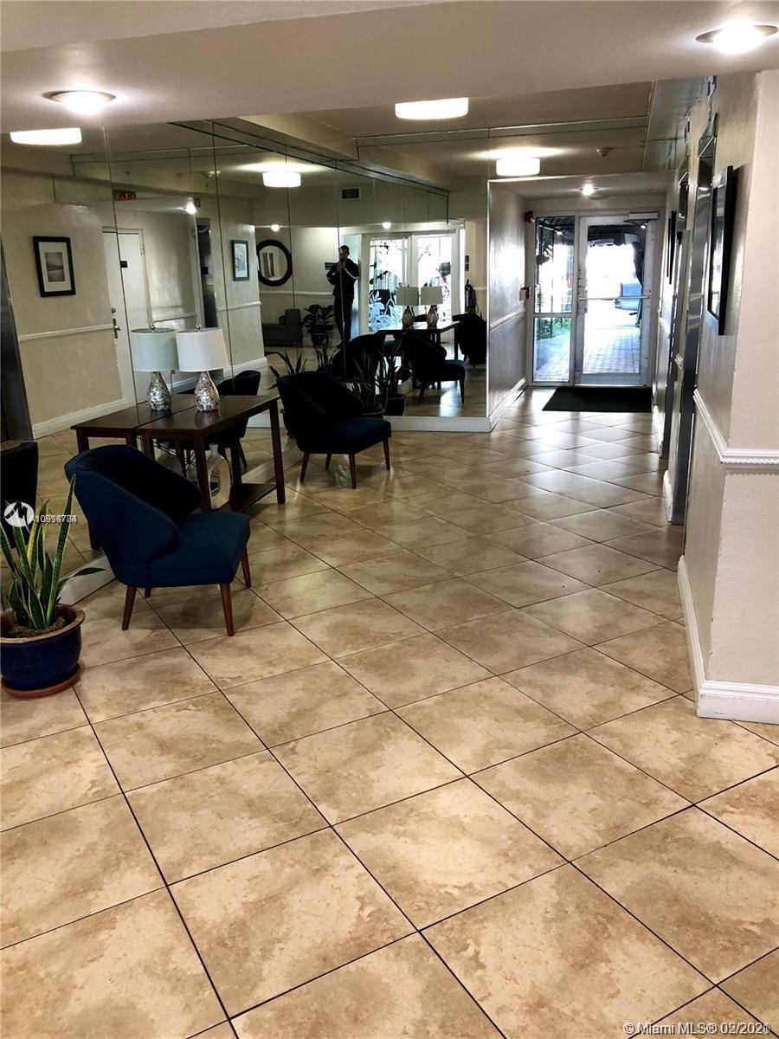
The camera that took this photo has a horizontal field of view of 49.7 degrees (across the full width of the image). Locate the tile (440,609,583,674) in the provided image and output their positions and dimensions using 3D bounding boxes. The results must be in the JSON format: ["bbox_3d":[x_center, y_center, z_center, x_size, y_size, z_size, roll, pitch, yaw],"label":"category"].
[{"bbox_3d":[0.533,0.538,3.752,0.500,0.010,0.500,-11,20,-28],"label":"tile"}]

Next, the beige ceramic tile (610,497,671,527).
[{"bbox_3d":[1.628,-0.033,5.095,0.457,0.012,0.457,-11,19,-28],"label":"beige ceramic tile"}]

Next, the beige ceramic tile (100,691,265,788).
[{"bbox_3d":[-0.767,0.793,3.048,0.500,0.010,0.500,-11,20,-28],"label":"beige ceramic tile"}]

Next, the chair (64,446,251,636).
[{"bbox_3d":[-1.058,0.075,3.999,0.740,0.775,0.680,-2,17,0],"label":"chair"}]

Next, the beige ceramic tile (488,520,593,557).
[{"bbox_3d":[0.900,0.125,5.054,0.500,0.010,0.500,-11,20,-28],"label":"beige ceramic tile"}]

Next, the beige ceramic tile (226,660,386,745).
[{"bbox_3d":[-0.308,0.653,3.025,0.457,0.012,0.457,-11,19,-28],"label":"beige ceramic tile"}]

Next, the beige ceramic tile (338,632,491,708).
[{"bbox_3d":[0.100,0.623,3.517,0.500,0.010,0.500,-11,20,-28],"label":"beige ceramic tile"}]

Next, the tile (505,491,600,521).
[{"bbox_3d":[1.071,-0.083,5.657,0.491,0.013,0.491,-11,20,-28],"label":"tile"}]

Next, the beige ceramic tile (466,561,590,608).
[{"bbox_3d":[0.705,0.331,4.351,0.491,0.013,0.491,-11,20,-28],"label":"beige ceramic tile"}]

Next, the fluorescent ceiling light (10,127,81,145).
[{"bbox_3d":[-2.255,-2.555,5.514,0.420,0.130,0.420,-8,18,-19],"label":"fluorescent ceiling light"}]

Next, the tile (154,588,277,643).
[{"bbox_3d":[-0.823,0.464,4.057,0.491,0.013,0.491,-11,20,-28],"label":"tile"}]

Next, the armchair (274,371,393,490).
[{"bbox_3d":[-0.405,-0.735,6.529,0.740,0.830,0.690,5,18,21],"label":"armchair"}]

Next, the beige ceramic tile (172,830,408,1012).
[{"bbox_3d":[-0.265,1.024,2.200,0.491,0.013,0.491,-11,20,-28],"label":"beige ceramic tile"}]

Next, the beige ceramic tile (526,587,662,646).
[{"bbox_3d":[0.966,0.453,3.987,0.500,0.010,0.500,-11,20,-28],"label":"beige ceramic tile"}]

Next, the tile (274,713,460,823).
[{"bbox_3d":[-0.083,0.823,2.832,0.491,0.013,0.491,-11,20,-28],"label":"tile"}]

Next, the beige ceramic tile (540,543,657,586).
[{"bbox_3d":[1.059,0.233,4.277,0.457,0.012,0.457,-11,19,-28],"label":"beige ceramic tile"}]

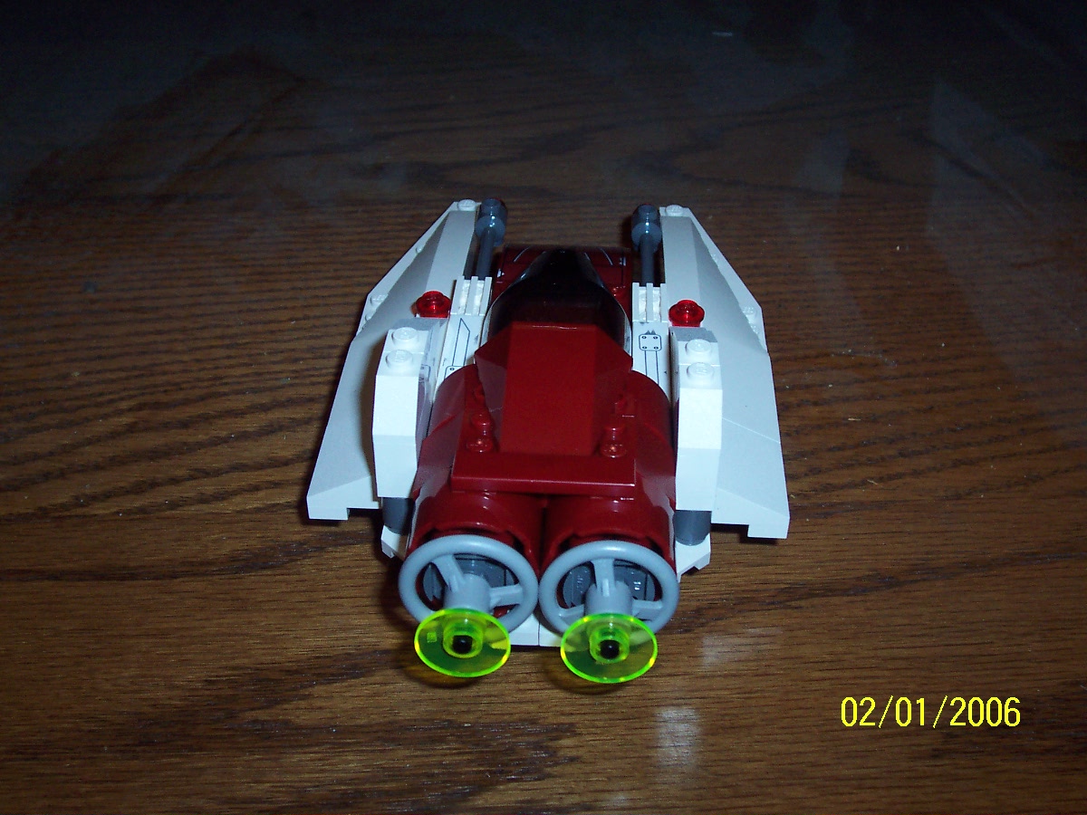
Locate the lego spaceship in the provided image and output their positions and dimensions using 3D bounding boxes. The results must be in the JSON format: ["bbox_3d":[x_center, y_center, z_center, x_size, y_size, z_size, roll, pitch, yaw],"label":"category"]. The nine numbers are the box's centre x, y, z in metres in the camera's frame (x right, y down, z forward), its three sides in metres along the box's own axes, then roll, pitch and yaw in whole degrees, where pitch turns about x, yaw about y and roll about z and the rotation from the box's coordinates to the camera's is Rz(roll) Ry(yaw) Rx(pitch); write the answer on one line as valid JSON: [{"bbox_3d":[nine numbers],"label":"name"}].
[{"bbox_3d":[0.003,-0.010,0.313,0.096,0.049,0.178,2,35,2],"label":"lego spaceship"}]

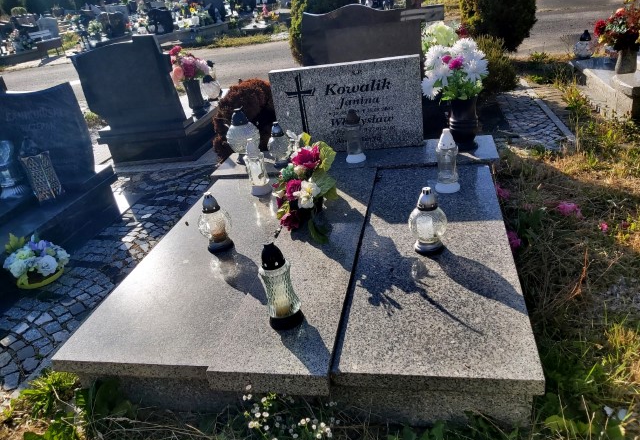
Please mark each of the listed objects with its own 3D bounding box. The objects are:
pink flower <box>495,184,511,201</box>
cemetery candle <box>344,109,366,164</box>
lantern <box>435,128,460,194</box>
[{"bbox_3d":[0.912,-0.139,2.428,0.083,0.073,0.083,-2,29,14],"label":"pink flower"},{"bbox_3d":[0.196,-0.481,2.739,0.111,0.296,0.111,-2,28,14],"label":"cemetery candle"},{"bbox_3d":[0.587,-0.268,2.214,0.117,0.296,0.117,-2,29,14],"label":"lantern"}]

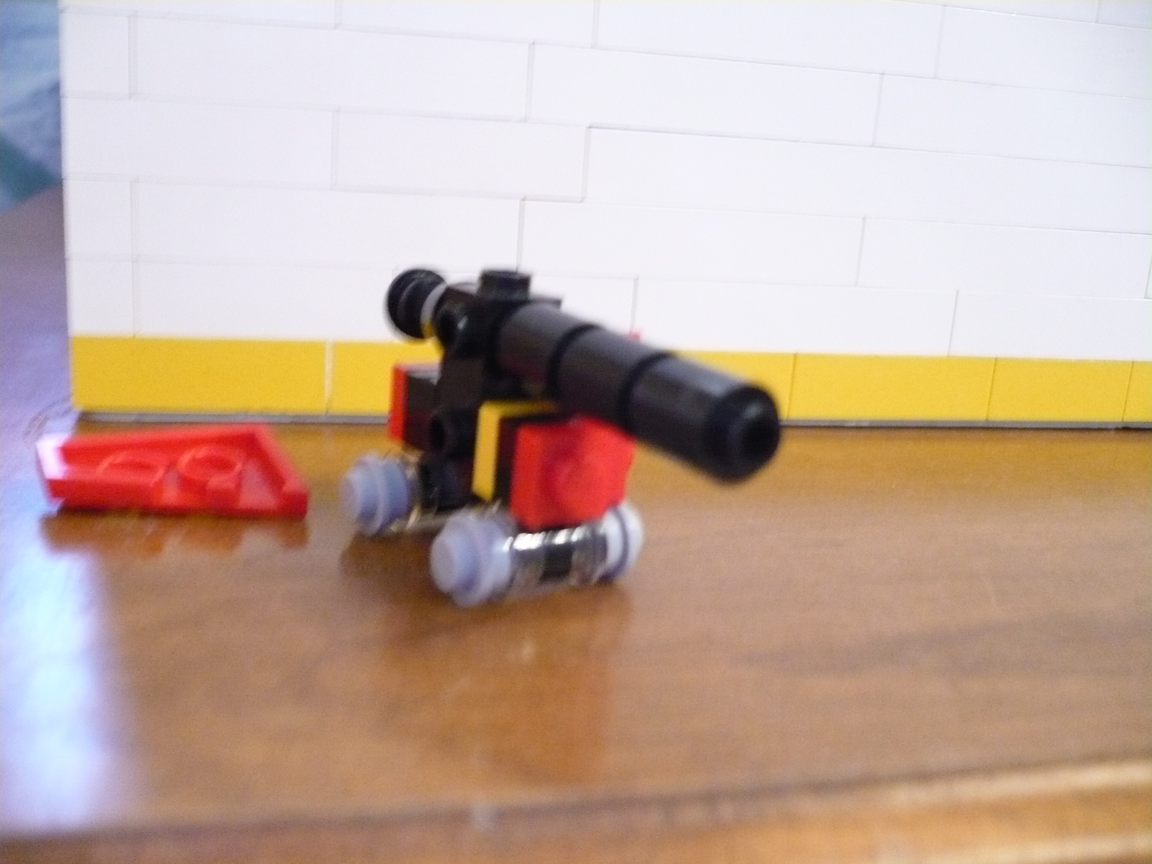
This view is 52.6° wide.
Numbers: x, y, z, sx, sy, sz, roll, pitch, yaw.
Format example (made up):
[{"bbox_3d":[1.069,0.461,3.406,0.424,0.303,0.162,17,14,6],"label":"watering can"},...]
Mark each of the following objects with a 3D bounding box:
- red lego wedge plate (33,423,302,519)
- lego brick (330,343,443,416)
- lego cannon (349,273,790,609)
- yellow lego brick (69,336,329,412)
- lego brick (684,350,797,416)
[{"bbox_3d":[-0.041,0.006,0.120,0.024,0.005,0.016,-5,25,-27],"label":"red lego wedge plate"},{"bbox_3d":[-0.017,-0.008,0.158,0.032,0.010,0.008,0,15,-13],"label":"lego brick"},{"bbox_3d":[-0.004,0.000,0.110,0.020,0.028,0.050,-10,23,-37],"label":"lego cannon"},{"bbox_3d":[-0.048,-0.009,0.151,0.032,0.010,0.008,0,15,-13],"label":"yellow lego brick"},{"bbox_3d":[0.014,-0.008,0.165,0.032,0.010,0.008,0,15,-13],"label":"lego brick"}]

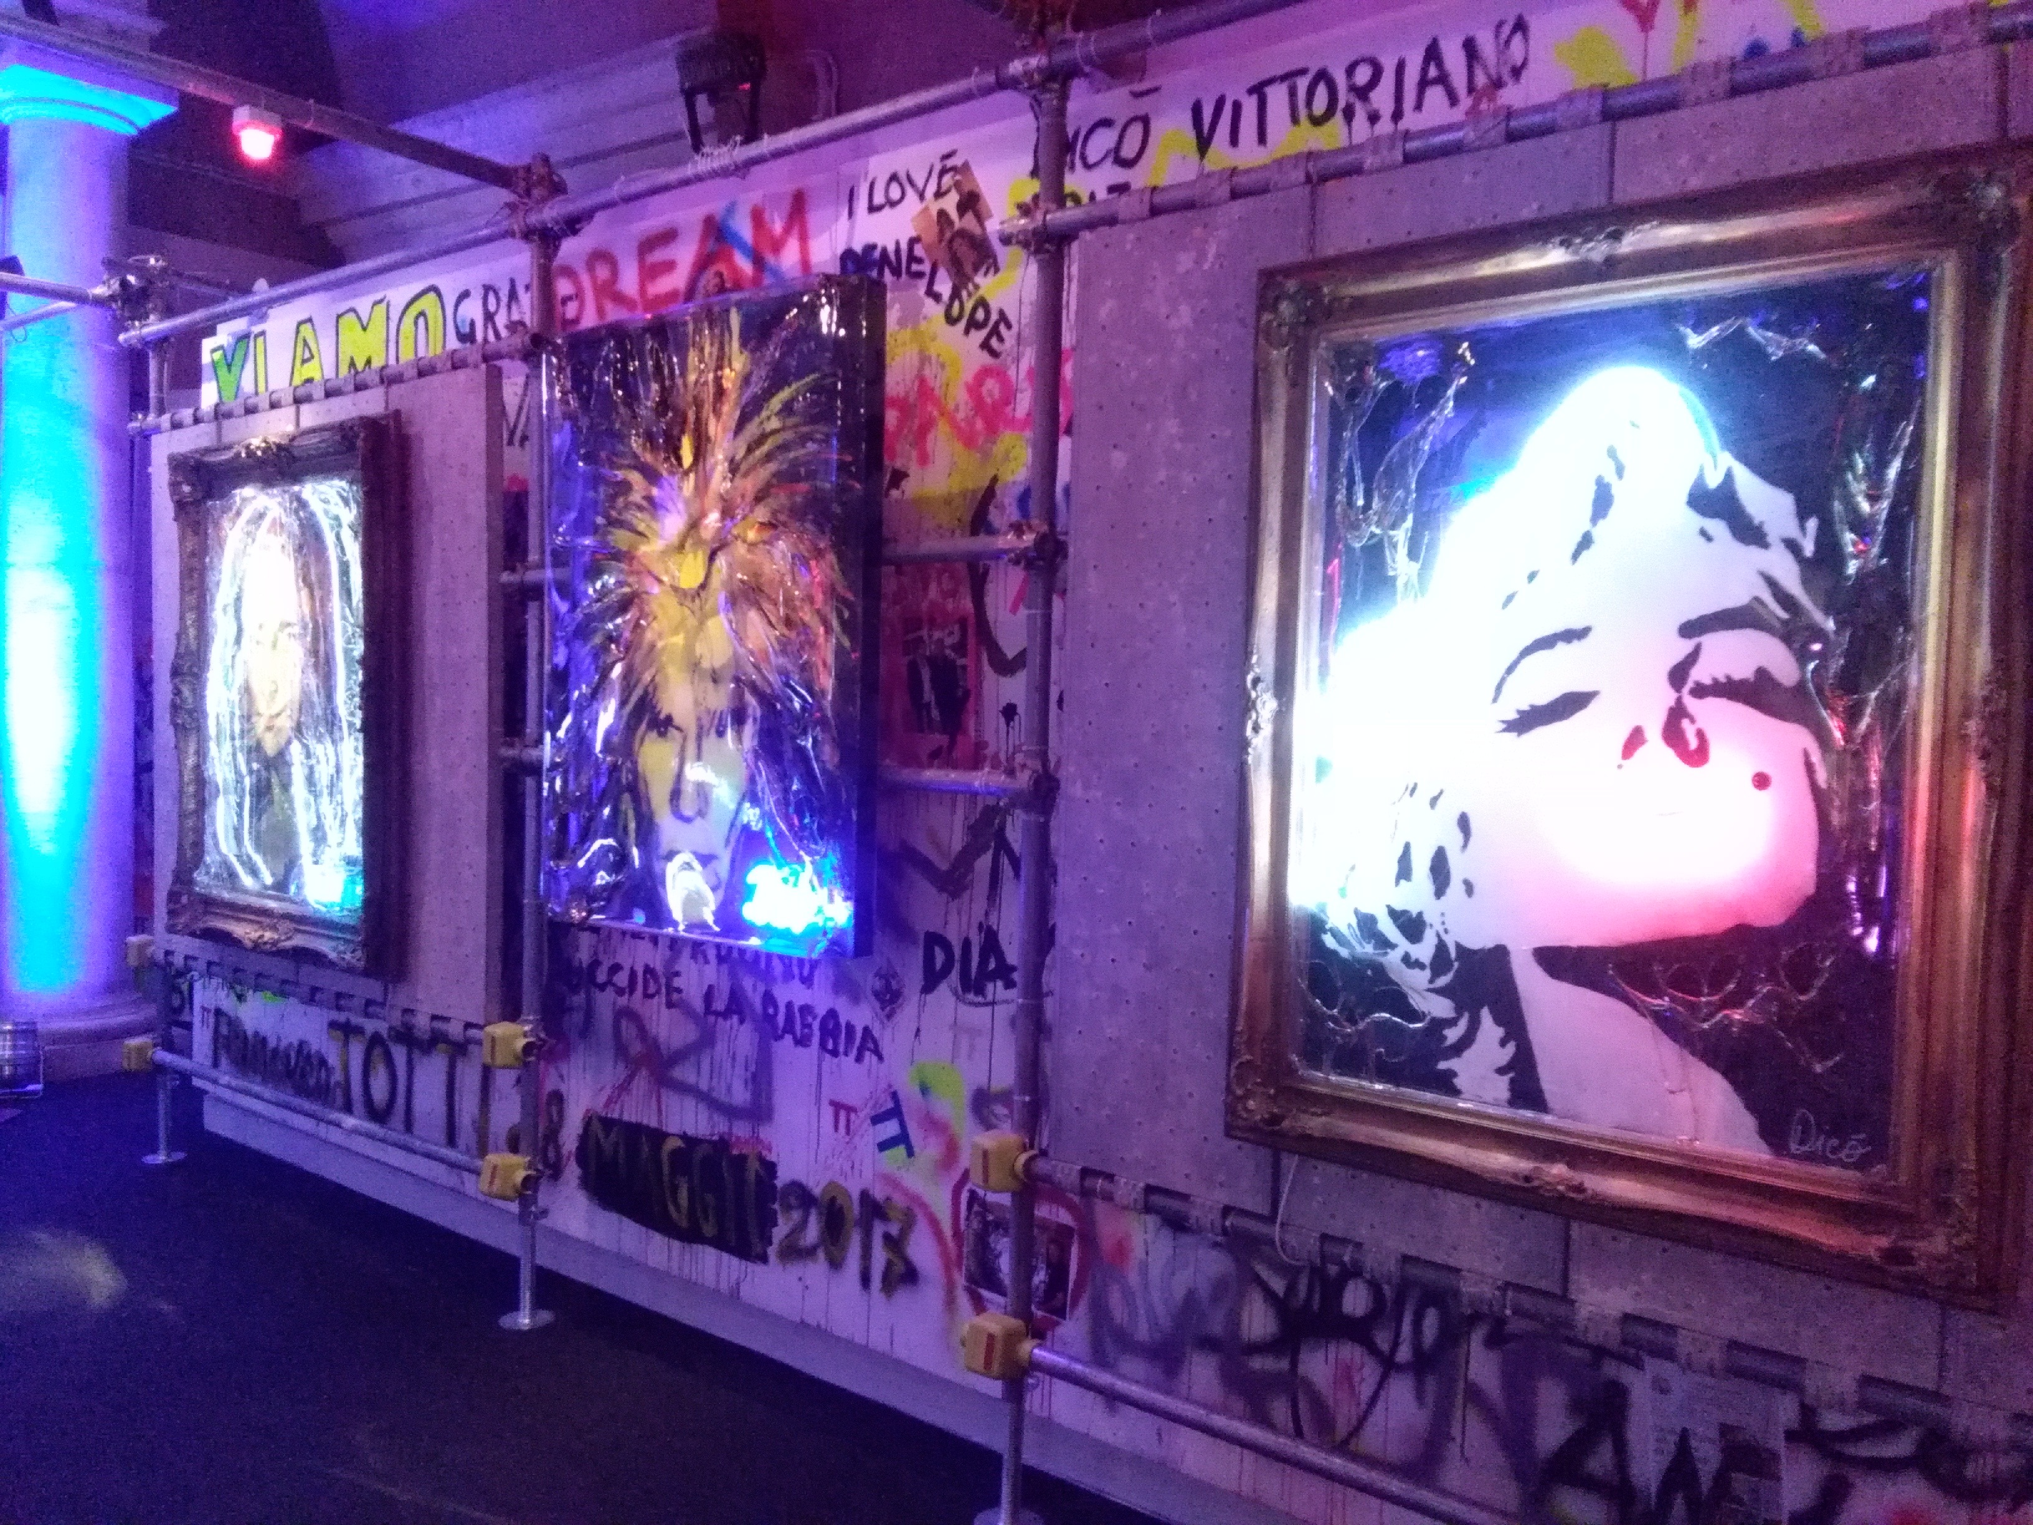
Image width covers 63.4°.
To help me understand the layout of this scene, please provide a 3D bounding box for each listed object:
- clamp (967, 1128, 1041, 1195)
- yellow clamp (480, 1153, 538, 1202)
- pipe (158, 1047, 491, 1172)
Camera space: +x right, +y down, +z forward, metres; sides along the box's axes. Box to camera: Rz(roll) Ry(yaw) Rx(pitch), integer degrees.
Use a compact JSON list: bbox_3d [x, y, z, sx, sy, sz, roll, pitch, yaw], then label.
[{"bbox_3d":[-0.023,0.777,3.199,0.112,0.100,0.088,4,4,40],"label":"clamp"},{"bbox_3d":[-1.331,1.086,4.307,0.112,0.100,0.088,4,4,40],"label":"yellow clamp"},{"bbox_3d":[-2.205,1.047,5.040,2.082,0.050,0.050,3,3,40],"label":"pipe"}]

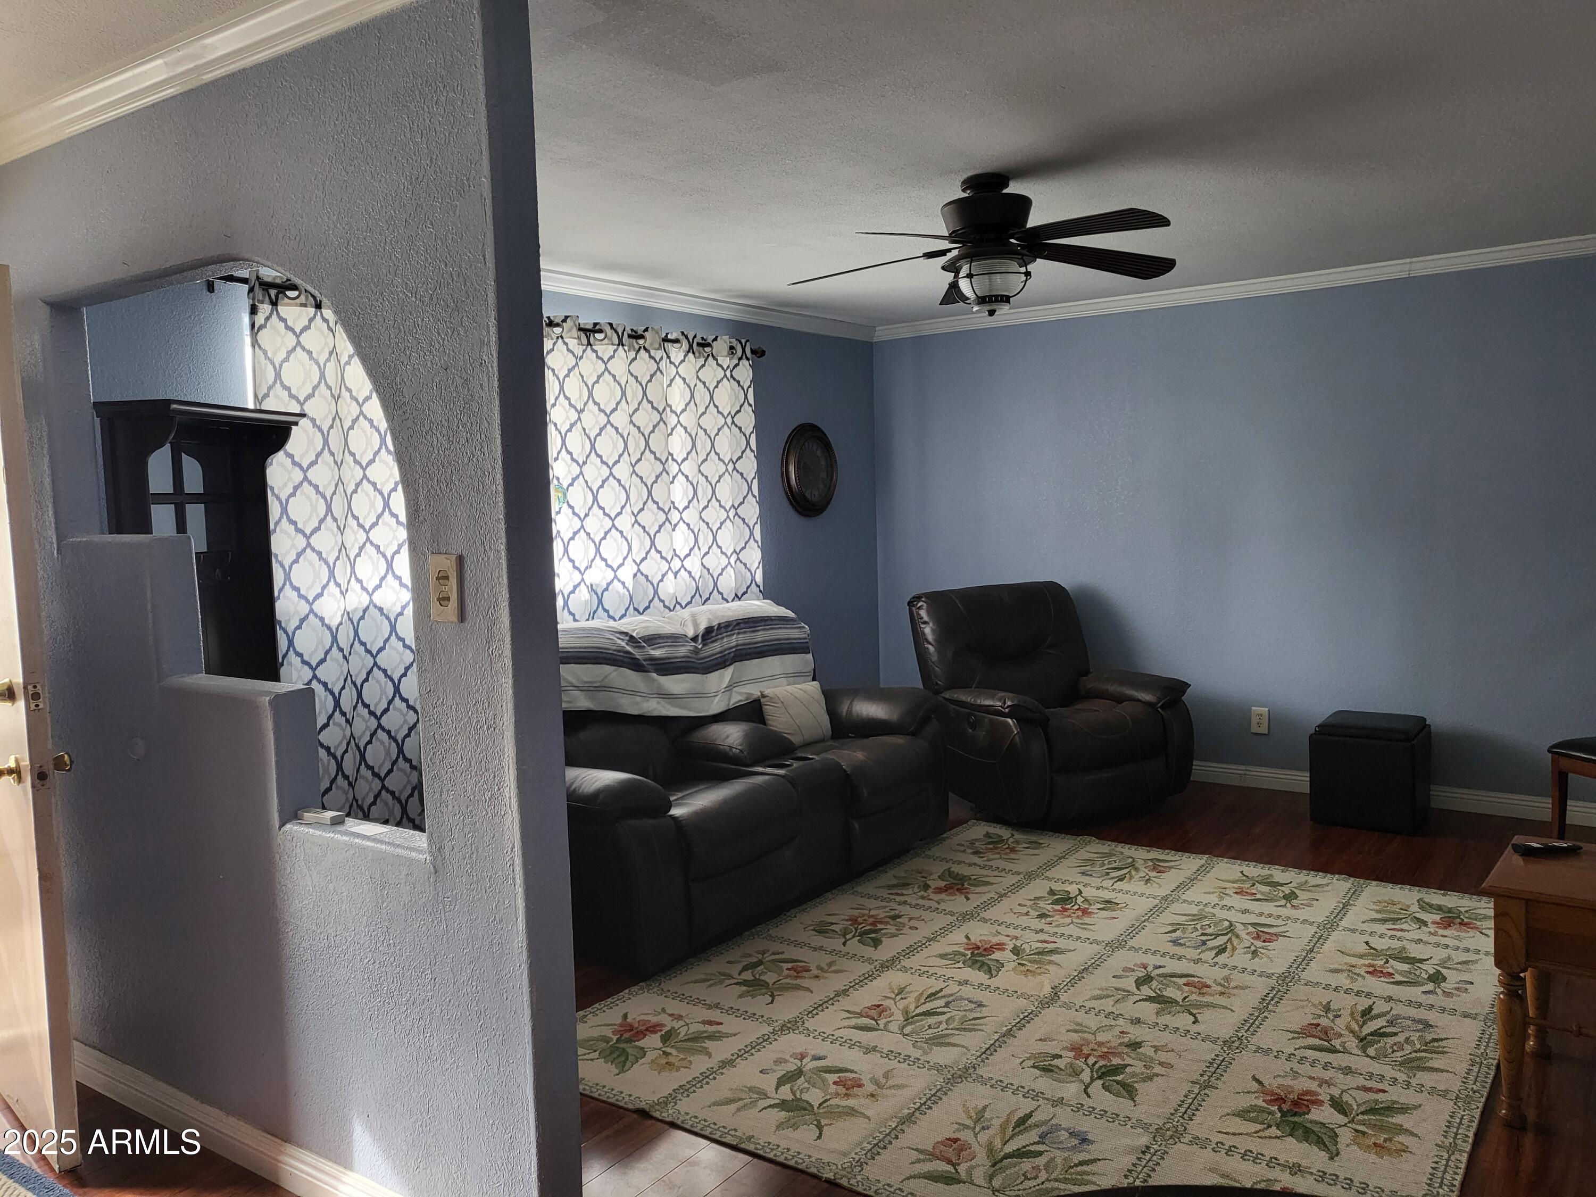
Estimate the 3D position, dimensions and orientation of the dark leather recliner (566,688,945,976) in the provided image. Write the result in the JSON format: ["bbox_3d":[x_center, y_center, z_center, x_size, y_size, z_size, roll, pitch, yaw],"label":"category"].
[{"bbox_3d":[-0.303,0.596,4.785,0.980,1.000,2.020,2,6,37],"label":"dark leather recliner"}]

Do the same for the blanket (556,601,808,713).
[{"bbox_3d":[-0.488,0.260,4.972,0.400,0.400,1.660,2,6,37],"label":"blanket"}]

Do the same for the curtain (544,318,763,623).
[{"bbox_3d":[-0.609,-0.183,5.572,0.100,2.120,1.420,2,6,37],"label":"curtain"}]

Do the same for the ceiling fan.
[{"bbox_3d":[0.586,-1.094,3.738,1.300,0.420,1.300,2,6,37],"label":"ceiling fan"}]

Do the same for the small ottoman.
[{"bbox_3d":[2.528,0.758,5.285,0.420,0.435,0.425,2,6,37],"label":"small ottoman"}]

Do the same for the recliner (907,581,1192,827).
[{"bbox_3d":[1.196,0.469,5.800,1.000,1.000,1.000,-5,6,-33],"label":"recliner"}]

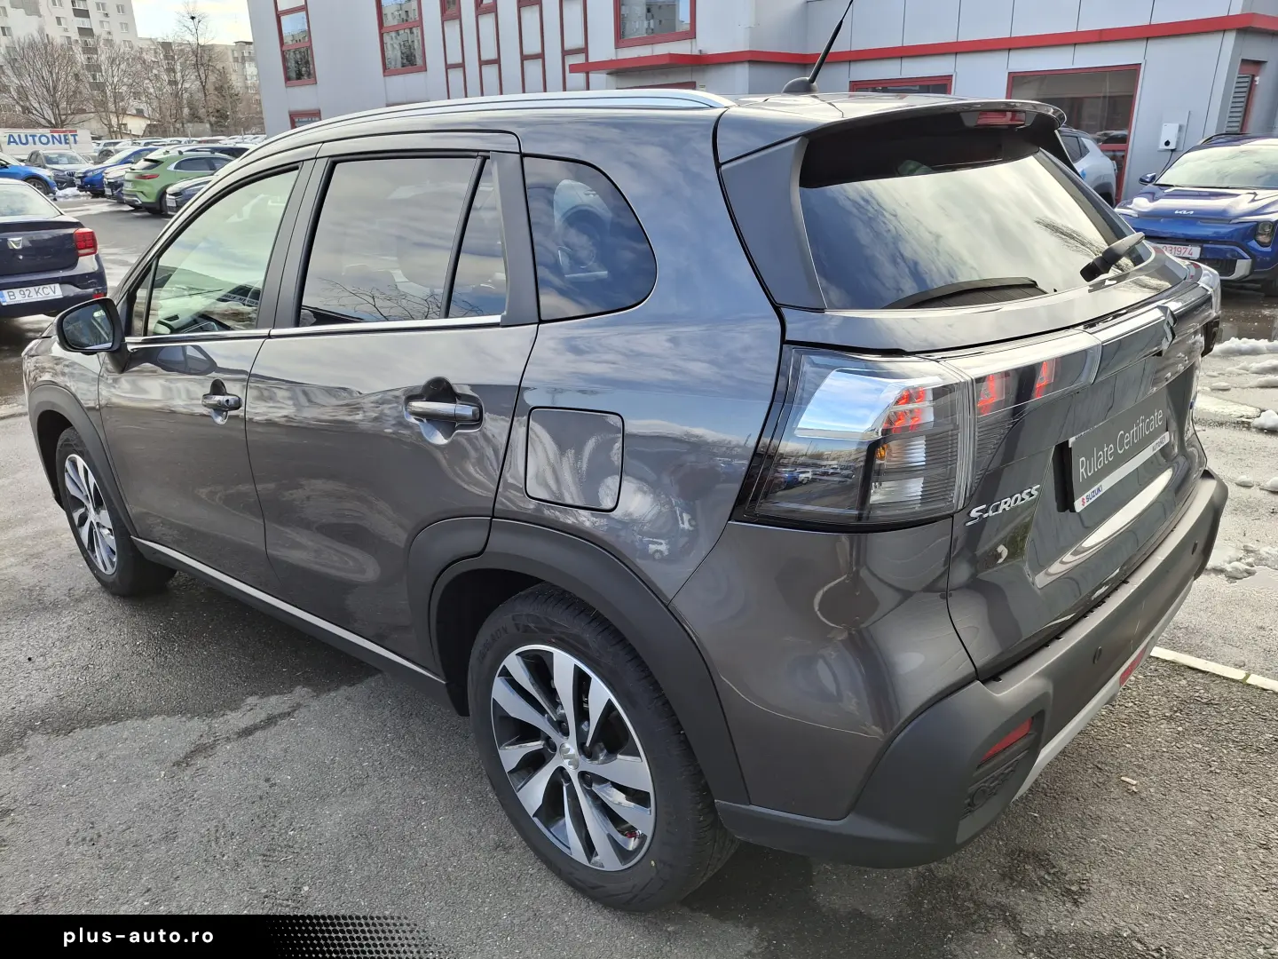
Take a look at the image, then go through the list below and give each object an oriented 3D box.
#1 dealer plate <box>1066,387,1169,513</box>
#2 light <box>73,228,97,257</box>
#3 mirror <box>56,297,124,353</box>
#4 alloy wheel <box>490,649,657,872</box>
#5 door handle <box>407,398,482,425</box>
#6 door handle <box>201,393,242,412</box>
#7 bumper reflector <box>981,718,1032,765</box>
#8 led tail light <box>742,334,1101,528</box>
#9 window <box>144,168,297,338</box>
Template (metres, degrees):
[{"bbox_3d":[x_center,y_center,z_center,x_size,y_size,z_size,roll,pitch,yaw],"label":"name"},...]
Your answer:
[{"bbox_3d":[0.942,-0.069,1.770,0.020,0.128,0.530,0,14,44],"label":"dealer plate"},{"bbox_3d":[-5.159,-2.198,8.530,0.200,0.260,0.220,11,23,30],"label":"light"},{"bbox_3d":[-1.649,-0.469,2.781,0.120,0.155,0.185,12,22,42],"label":"mirror"},{"bbox_3d":[-0.091,0.526,1.851,0.463,0.463,0.180,12,22,42],"label":"alloy wheel"},{"bbox_3d":[-0.374,-0.134,1.774,0.210,0.045,0.048,7,18,43],"label":"door handle"},{"bbox_3d":[-1.101,-0.208,2.452,0.210,0.045,0.048,7,18,43],"label":"door handle"},{"bbox_3d":[0.528,0.376,1.336,0.110,0.045,0.030,-11,18,-27],"label":"bumper reflector"},{"bbox_3d":[0.425,-0.082,1.367,0.320,0.250,0.500,12,22,42],"label":"led tail light"},{"bbox_3d":[-1.218,-0.623,2.638,0.840,0.460,0.050,12,2,42],"label":"window"}]

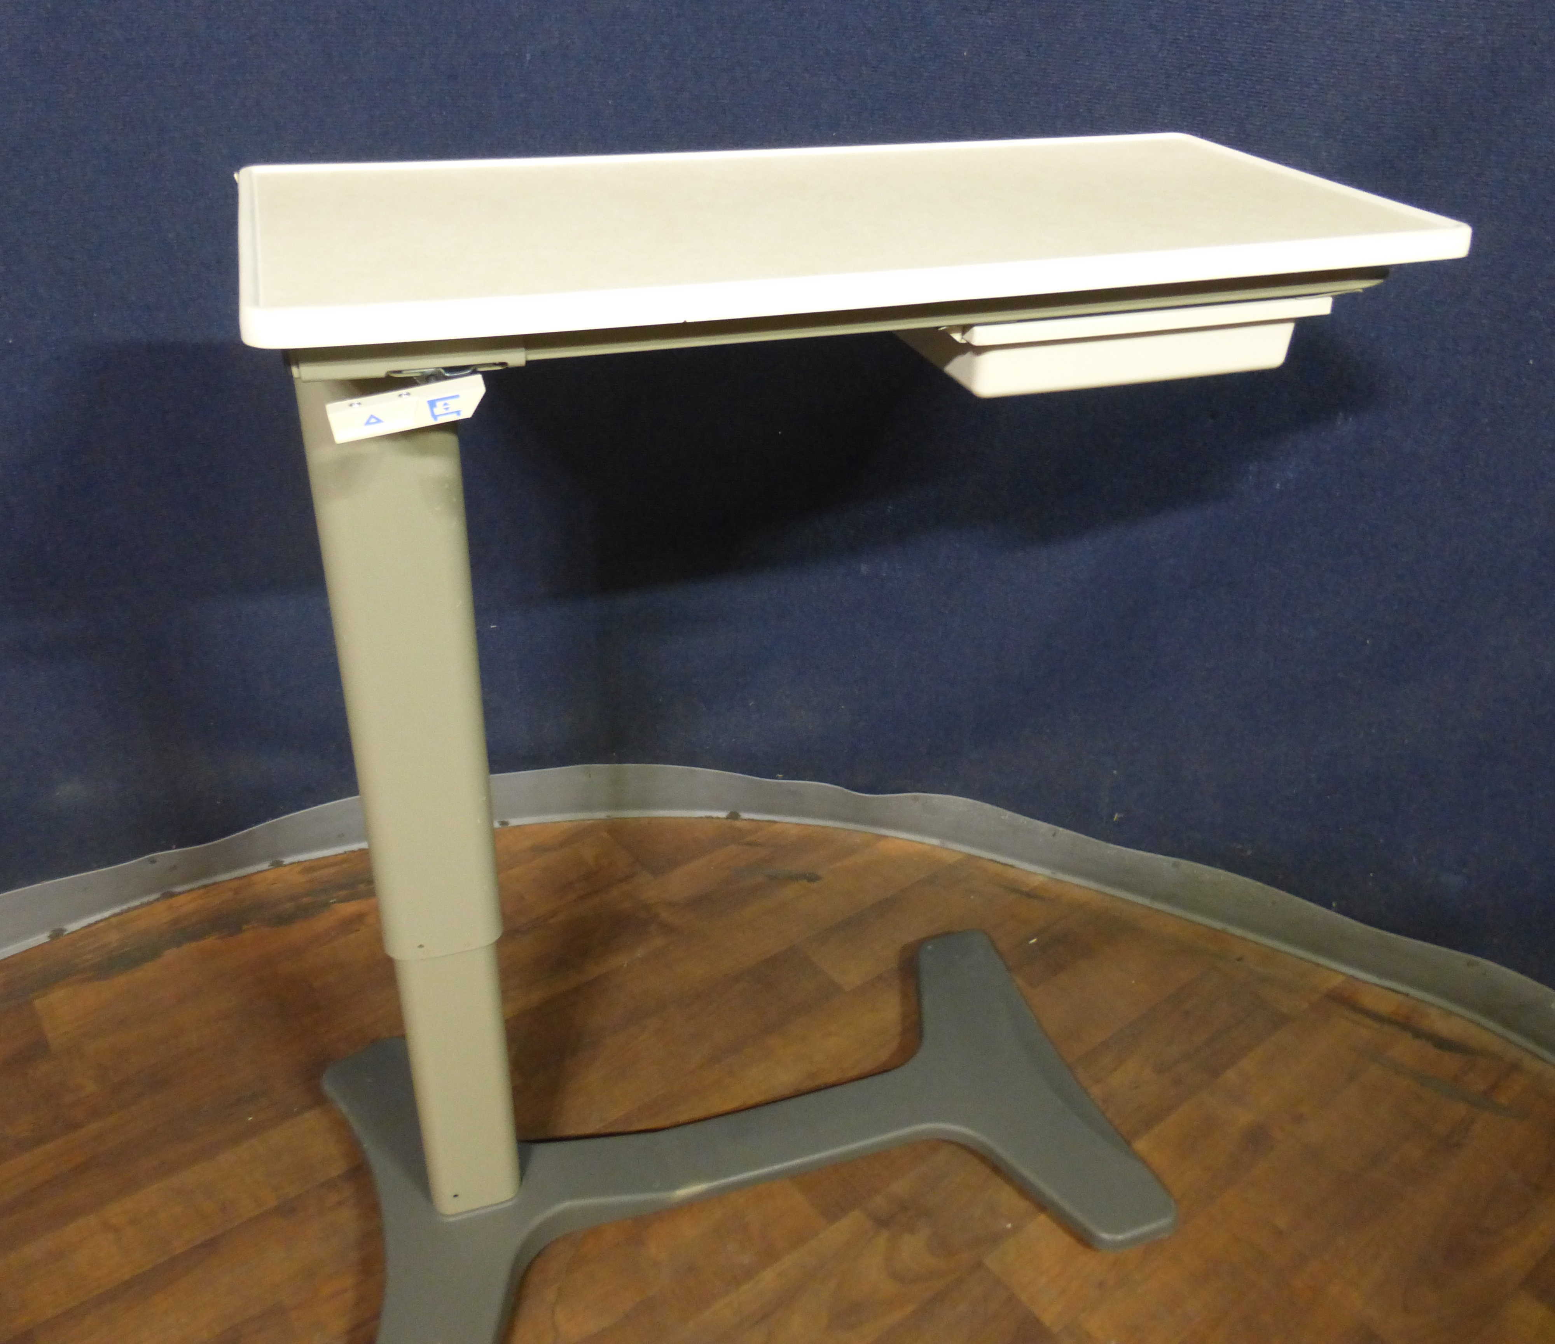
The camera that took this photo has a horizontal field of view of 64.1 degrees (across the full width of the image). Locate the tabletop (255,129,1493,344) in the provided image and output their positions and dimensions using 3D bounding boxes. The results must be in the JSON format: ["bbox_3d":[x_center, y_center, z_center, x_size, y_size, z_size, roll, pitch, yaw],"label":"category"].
[{"bbox_3d":[0.049,-0.324,0.879,0.800,0.022,0.348,-10,35,-18],"label":"tabletop"}]

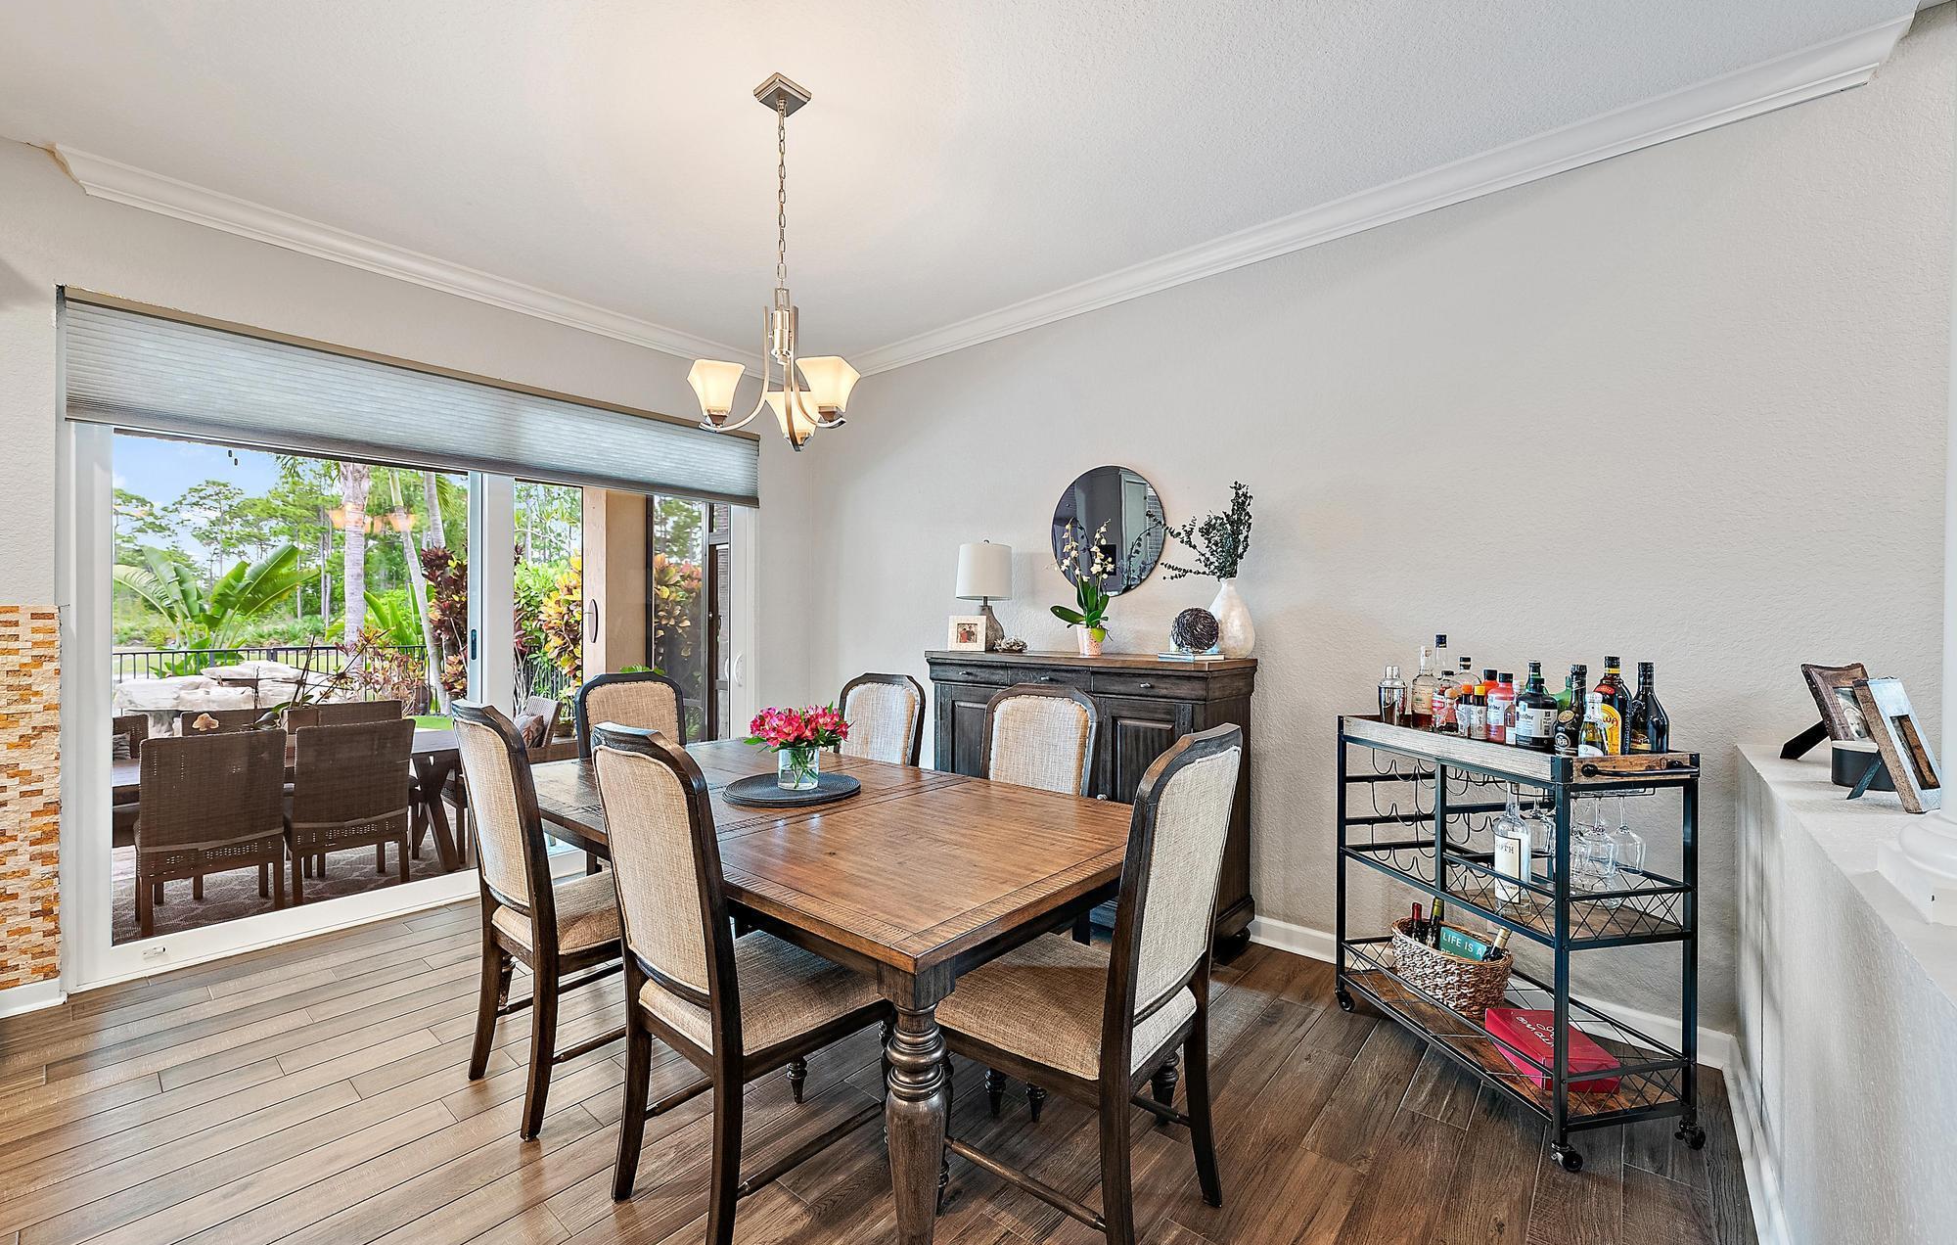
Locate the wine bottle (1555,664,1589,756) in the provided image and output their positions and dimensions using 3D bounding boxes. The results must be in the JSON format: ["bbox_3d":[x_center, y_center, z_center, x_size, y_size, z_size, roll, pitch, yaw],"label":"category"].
[{"bbox_3d":[1.525,0.242,1.940,0.080,0.270,0.080,1,1,38],"label":"wine bottle"}]

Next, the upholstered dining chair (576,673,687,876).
[{"bbox_3d":[-1.262,0.745,3.040,0.575,1.050,0.480,0,0,40],"label":"upholstered dining chair"}]

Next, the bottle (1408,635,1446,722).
[{"bbox_3d":[1.418,0.210,2.390,0.085,0.325,0.085,1,0,31],"label":"bottle"}]

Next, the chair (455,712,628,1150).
[{"bbox_3d":[-1.130,0.745,2.163,0.480,1.050,0.575,0,0,41],"label":"chair"}]

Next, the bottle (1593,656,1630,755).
[{"bbox_3d":[1.590,0.232,1.910,0.077,0.290,0.077,1,1,40],"label":"bottle"}]

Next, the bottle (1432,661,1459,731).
[{"bbox_3d":[1.398,0.241,2.279,0.074,0.212,0.074,0,0,-37],"label":"bottle"}]

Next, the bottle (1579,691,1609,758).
[{"bbox_3d":[1.497,0.261,1.852,0.062,0.184,0.062,0,0,-37],"label":"bottle"}]

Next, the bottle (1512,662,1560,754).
[{"bbox_3d":[1.437,0.233,1.958,0.093,0.232,0.095,0,0,-37],"label":"bottle"}]

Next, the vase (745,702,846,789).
[{"bbox_3d":[-0.537,0.360,2.255,0.300,0.245,0.280,0,0,-13],"label":"vase"}]

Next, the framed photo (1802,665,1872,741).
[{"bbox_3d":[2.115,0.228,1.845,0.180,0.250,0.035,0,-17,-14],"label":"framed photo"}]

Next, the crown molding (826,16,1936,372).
[{"bbox_3d":[0.651,-1.532,3.463,4.609,0.106,0.072,1,1,40],"label":"crown molding"}]

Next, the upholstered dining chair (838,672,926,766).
[{"bbox_3d":[-0.605,0.753,2.982,0.500,1.070,0.600,0,0,40],"label":"upholstered dining chair"}]

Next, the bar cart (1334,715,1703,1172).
[{"bbox_3d":[1.479,0.789,2.167,0.419,0.961,0.798,0,0,-11],"label":"bar cart"}]

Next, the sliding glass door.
[{"bbox_3d":[-2.293,0.081,3.694,0.130,2.420,2.750,0,0,40],"label":"sliding glass door"}]

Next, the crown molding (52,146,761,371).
[{"bbox_3d":[-2.103,-1.550,3.762,0.072,0.106,3.119,1,1,41],"label":"crown molding"}]

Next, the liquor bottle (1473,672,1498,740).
[{"bbox_3d":[1.444,0.250,2.150,0.066,0.223,0.066,0,0,-41],"label":"liquor bottle"}]

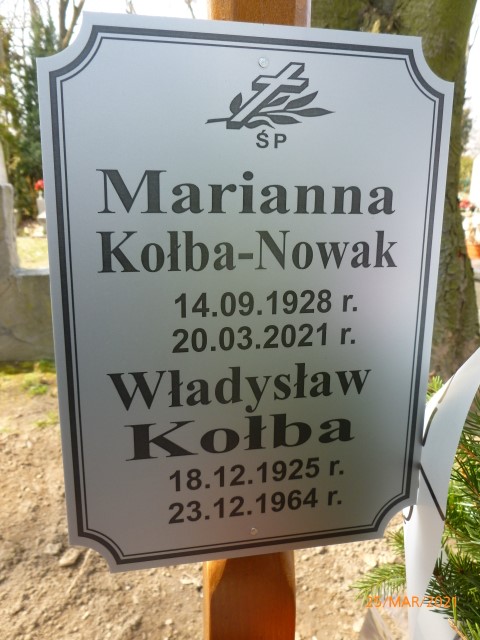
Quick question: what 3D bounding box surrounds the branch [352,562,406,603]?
[{"bbox_3d":[0.138,0.254,0.500,0.061,0.034,0.040,0,12,0],"label":"branch"}]

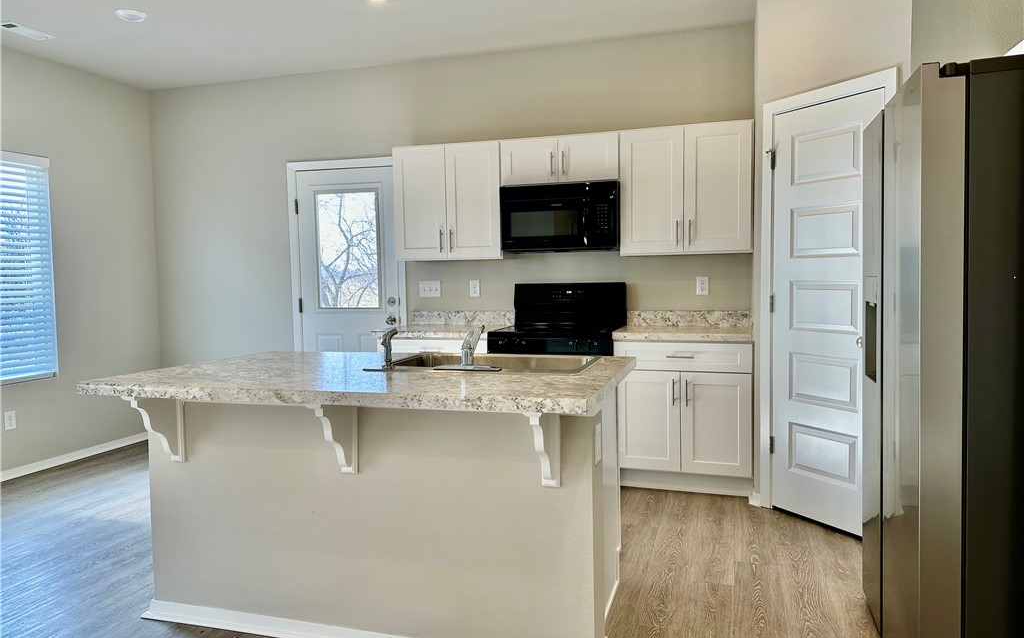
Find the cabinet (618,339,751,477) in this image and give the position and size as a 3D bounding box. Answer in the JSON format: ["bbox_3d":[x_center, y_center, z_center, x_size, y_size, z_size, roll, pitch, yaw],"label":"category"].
[{"bbox_3d":[1.051,0.491,4.306,0.765,0.782,0.630,0,4,17],"label":"cabinet"}]

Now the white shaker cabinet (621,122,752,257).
[{"bbox_3d":[1.074,-0.771,4.374,0.770,0.753,0.326,0,4,17],"label":"white shaker cabinet"}]

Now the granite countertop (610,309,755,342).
[{"bbox_3d":[1.041,0.035,4.269,0.771,0.136,0.648,0,4,17],"label":"granite countertop"}]

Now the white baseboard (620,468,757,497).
[{"bbox_3d":[0.986,0.940,4.107,0.770,0.112,0.020,0,4,17],"label":"white baseboard"}]

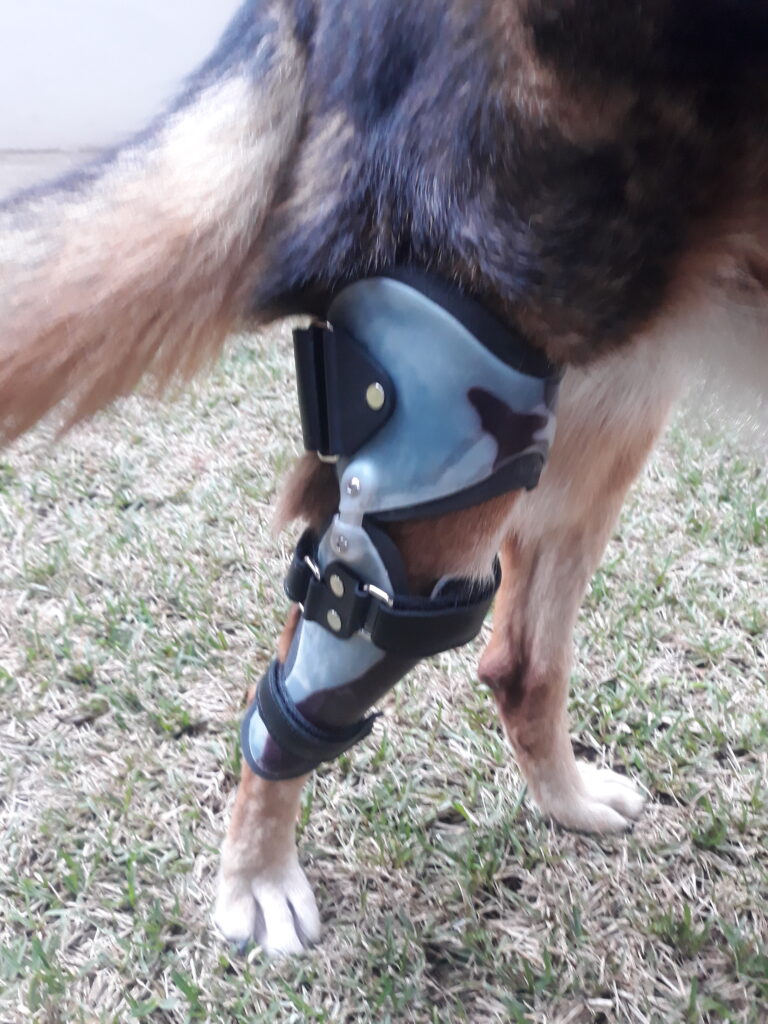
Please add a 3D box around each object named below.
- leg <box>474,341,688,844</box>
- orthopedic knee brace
[{"bbox_3d":[0.122,0.053,0.549,0.145,0.360,0.100,4,28,7],"label":"leg"},{"bbox_3d":[0.012,0.003,0.506,0.170,0.310,0.125,18,29,16],"label":"orthopedic knee brace"}]

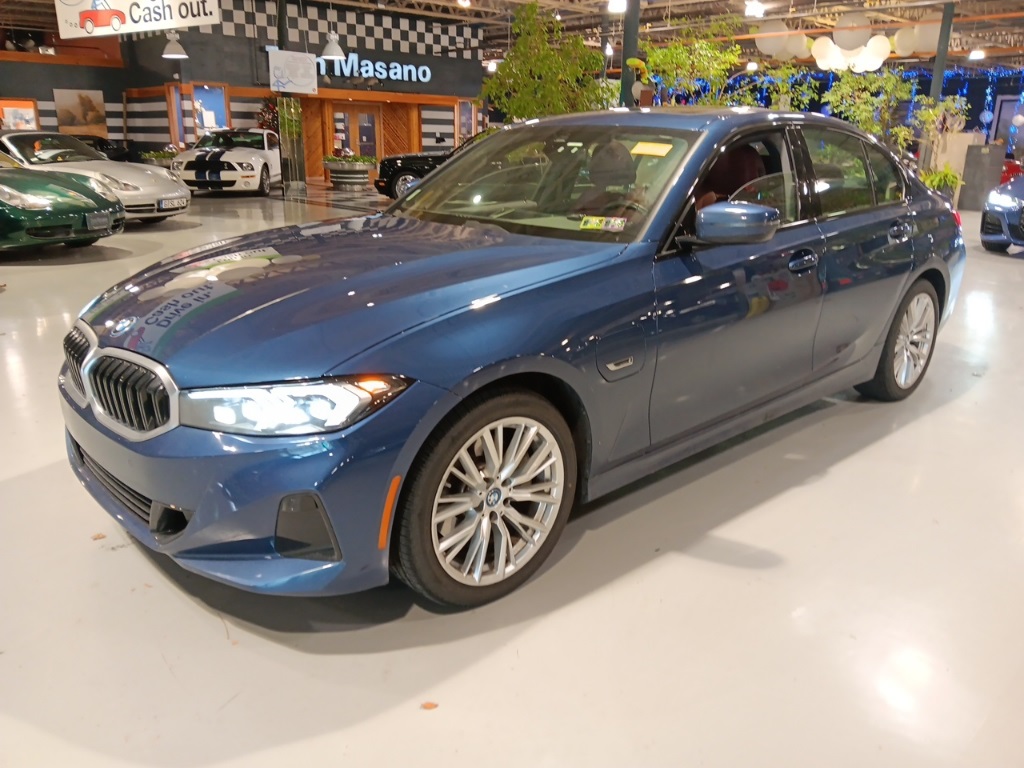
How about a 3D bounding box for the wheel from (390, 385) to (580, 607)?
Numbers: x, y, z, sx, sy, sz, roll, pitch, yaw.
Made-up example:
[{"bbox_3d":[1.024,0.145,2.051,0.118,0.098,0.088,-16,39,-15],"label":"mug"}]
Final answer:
[{"bbox_3d":[-0.097,0.312,2.252,0.660,0.660,0.225,-15,23,-40],"label":"wheel"}]

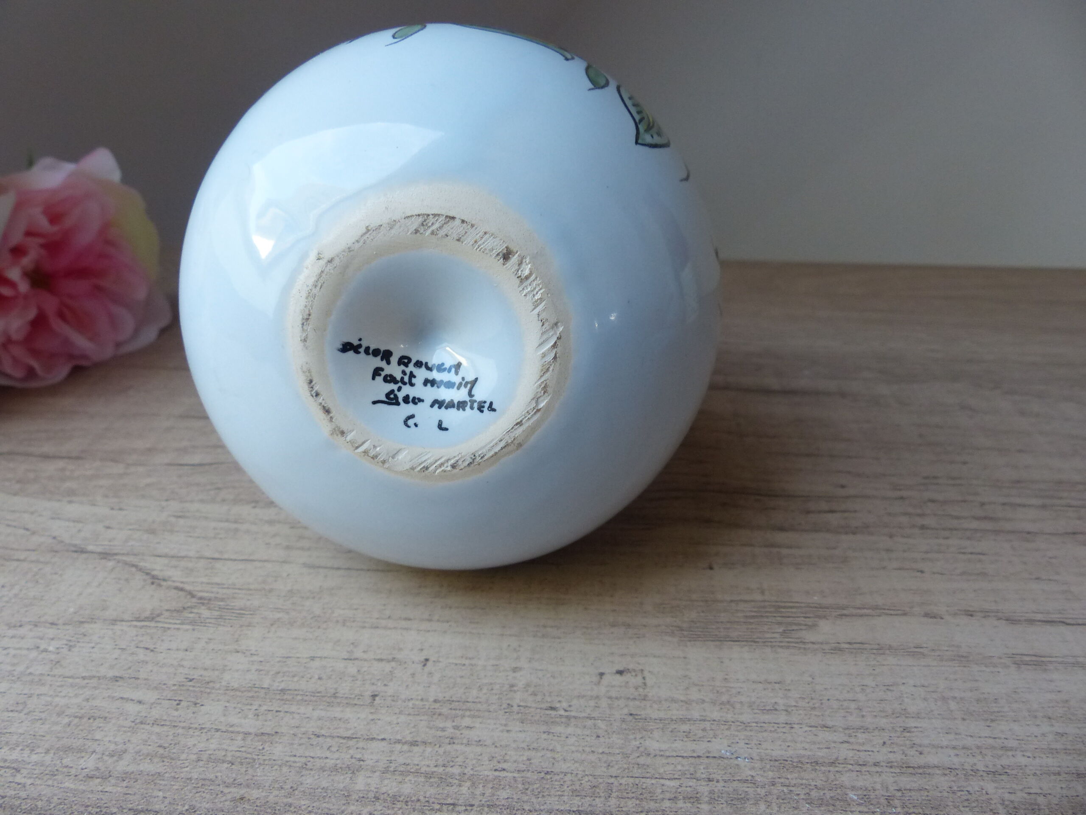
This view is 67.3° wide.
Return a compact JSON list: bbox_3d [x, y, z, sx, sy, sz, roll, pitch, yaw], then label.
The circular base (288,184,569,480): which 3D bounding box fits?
[{"bbox_3d":[-0.019,-0.011,0.141,0.051,0.051,0.010,-1,15,-3],"label":"circular base"}]

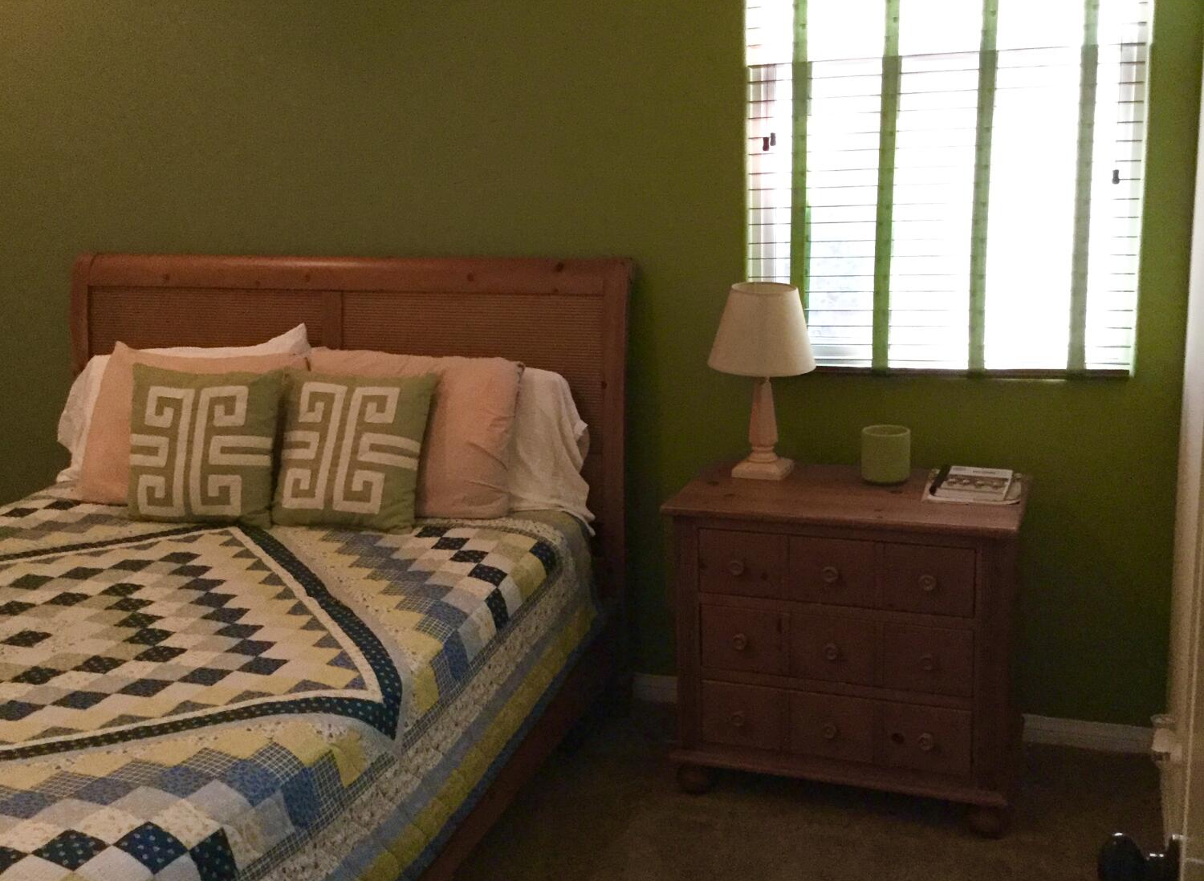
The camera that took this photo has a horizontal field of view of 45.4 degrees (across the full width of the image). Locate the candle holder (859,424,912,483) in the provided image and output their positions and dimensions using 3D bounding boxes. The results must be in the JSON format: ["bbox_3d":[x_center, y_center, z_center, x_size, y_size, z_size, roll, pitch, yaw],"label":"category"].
[{"bbox_3d":[0.662,0.034,3.354,0.113,0.117,0.113,3,12,20],"label":"candle holder"}]

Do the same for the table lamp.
[{"bbox_3d":[0.382,-0.139,3.427,0.260,0.441,0.260,3,12,20],"label":"table lamp"}]

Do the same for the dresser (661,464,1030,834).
[{"bbox_3d":[0.566,0.458,3.294,0.758,0.686,0.445,3,12,20],"label":"dresser"}]

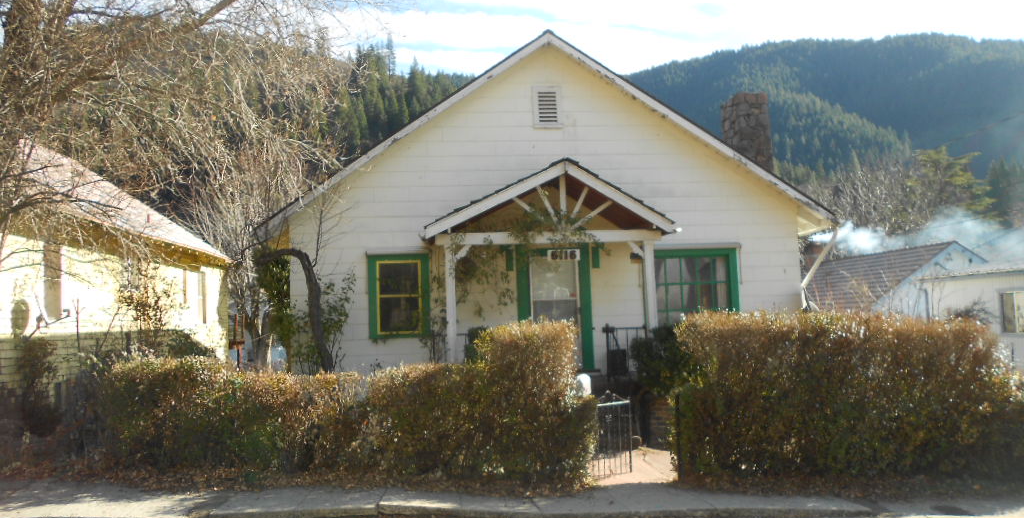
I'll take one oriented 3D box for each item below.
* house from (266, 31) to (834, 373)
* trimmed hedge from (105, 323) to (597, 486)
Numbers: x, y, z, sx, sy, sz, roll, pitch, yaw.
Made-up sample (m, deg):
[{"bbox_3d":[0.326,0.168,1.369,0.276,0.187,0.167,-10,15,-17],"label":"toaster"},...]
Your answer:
[{"bbox_3d":[0.374,-0.332,17.759,10.550,6.967,10.700,-1,-5,-6],"label":"house"},{"bbox_3d":[-1.634,1.515,8.140,4.865,1.642,0.950,-1,-5,-6],"label":"trimmed hedge"}]

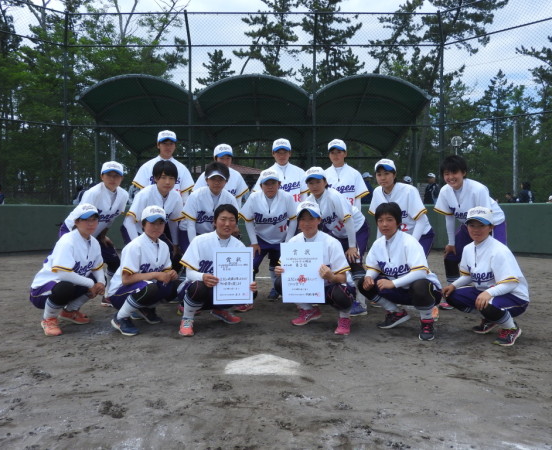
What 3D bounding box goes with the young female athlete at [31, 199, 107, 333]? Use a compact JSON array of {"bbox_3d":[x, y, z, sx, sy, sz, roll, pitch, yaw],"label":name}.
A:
[{"bbox_3d":[-1.649,0.334,4.132,0.520,0.970,0.660,-1,2,-38],"label":"young female athlete"}]

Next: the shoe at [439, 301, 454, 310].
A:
[{"bbox_3d":[1.641,0.738,4.975,0.100,0.110,0.260,1,2,35],"label":"shoe"}]

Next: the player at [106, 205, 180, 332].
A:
[{"bbox_3d":[-1.043,0.335,4.094,0.520,0.970,0.680,-2,2,-38],"label":"player"}]

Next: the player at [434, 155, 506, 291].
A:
[{"bbox_3d":[1.759,0.098,4.726,0.530,1.400,0.680,2,2,38],"label":"player"}]

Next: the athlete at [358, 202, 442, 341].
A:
[{"bbox_3d":[0.972,0.321,4.062,0.620,1.000,0.680,0,2,15],"label":"athlete"}]

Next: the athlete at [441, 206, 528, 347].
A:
[{"bbox_3d":[1.576,0.340,3.912,0.560,0.970,0.680,1,2,35],"label":"athlete"}]

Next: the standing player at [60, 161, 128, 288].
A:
[{"bbox_3d":[-1.641,0.128,4.727,0.510,1.340,0.680,-2,2,-38],"label":"standing player"}]

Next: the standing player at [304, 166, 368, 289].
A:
[{"bbox_3d":[0.571,0.142,4.827,0.550,1.310,0.730,1,2,28],"label":"standing player"}]

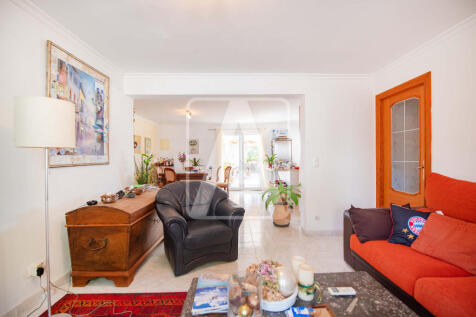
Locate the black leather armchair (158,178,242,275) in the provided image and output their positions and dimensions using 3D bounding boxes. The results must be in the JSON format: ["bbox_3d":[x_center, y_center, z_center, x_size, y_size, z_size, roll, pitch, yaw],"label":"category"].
[{"bbox_3d":[-0.505,0.755,2.540,0.910,0.870,0.880,0,0,-28],"label":"black leather armchair"}]

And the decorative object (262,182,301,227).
[{"bbox_3d":[0.775,0.810,3.560,0.630,0.760,0.600,0,0,0],"label":"decorative object"}]

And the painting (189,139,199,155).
[{"bbox_3d":[-1.640,-0.440,7.270,0.360,0.580,0.050,0,0,0],"label":"painting"}]

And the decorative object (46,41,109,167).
[{"bbox_3d":[-1.755,-0.515,2.285,0.035,1.185,0.875,0,0,1],"label":"decorative object"}]

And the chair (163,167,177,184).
[{"bbox_3d":[-1.640,0.715,5.050,0.480,0.950,0.530,0,0,37],"label":"chair"}]

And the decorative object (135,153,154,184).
[{"bbox_3d":[-2.120,0.300,4.500,0.430,0.900,0.420,0,0,1],"label":"decorative object"}]

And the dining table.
[{"bbox_3d":[-1.500,0.810,5.900,1.400,0.760,0.950,0,0,0],"label":"dining table"}]

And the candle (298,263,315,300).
[{"bbox_3d":[0.383,0.683,1.100,0.082,0.165,0.082,0,0,1],"label":"candle"}]

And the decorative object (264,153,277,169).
[{"bbox_3d":[1.020,0.060,6.200,0.380,0.500,0.360,0,0,0],"label":"decorative object"}]

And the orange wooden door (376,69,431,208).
[{"bbox_3d":[2.085,0.138,2.545,0.090,2.120,0.850,0,0,1],"label":"orange wooden door"}]

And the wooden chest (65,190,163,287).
[{"bbox_3d":[-1.270,0.820,2.410,0.620,0.760,1.200,0,0,1],"label":"wooden chest"}]

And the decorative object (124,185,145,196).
[{"bbox_3d":[-1.290,0.405,2.480,0.220,0.090,0.200,0,0,1],"label":"decorative object"}]

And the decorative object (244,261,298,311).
[{"bbox_3d":[0.182,0.683,1.115,0.270,0.165,0.260,0,0,1],"label":"decorative object"}]

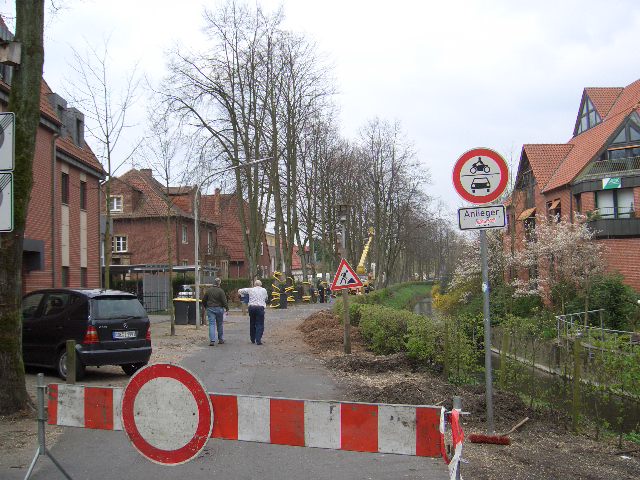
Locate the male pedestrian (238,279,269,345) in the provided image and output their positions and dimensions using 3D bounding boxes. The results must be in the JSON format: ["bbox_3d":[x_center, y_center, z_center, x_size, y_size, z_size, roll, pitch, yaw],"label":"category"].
[{"bbox_3d":[-1.724,1.905,19.047,0.740,1.710,0.500,-1,-3,0],"label":"male pedestrian"}]

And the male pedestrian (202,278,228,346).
[{"bbox_3d":[-2.727,1.882,18.948,0.640,1.770,0.500,-1,-3,0],"label":"male pedestrian"}]

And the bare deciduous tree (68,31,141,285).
[{"bbox_3d":[-4.987,-1.018,17.005,1.800,7.500,1.800,-1,-3,0],"label":"bare deciduous tree"}]

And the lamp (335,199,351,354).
[{"bbox_3d":[0.541,0.814,16.296,0.330,3.500,0.330,-1,-3,0],"label":"lamp"}]

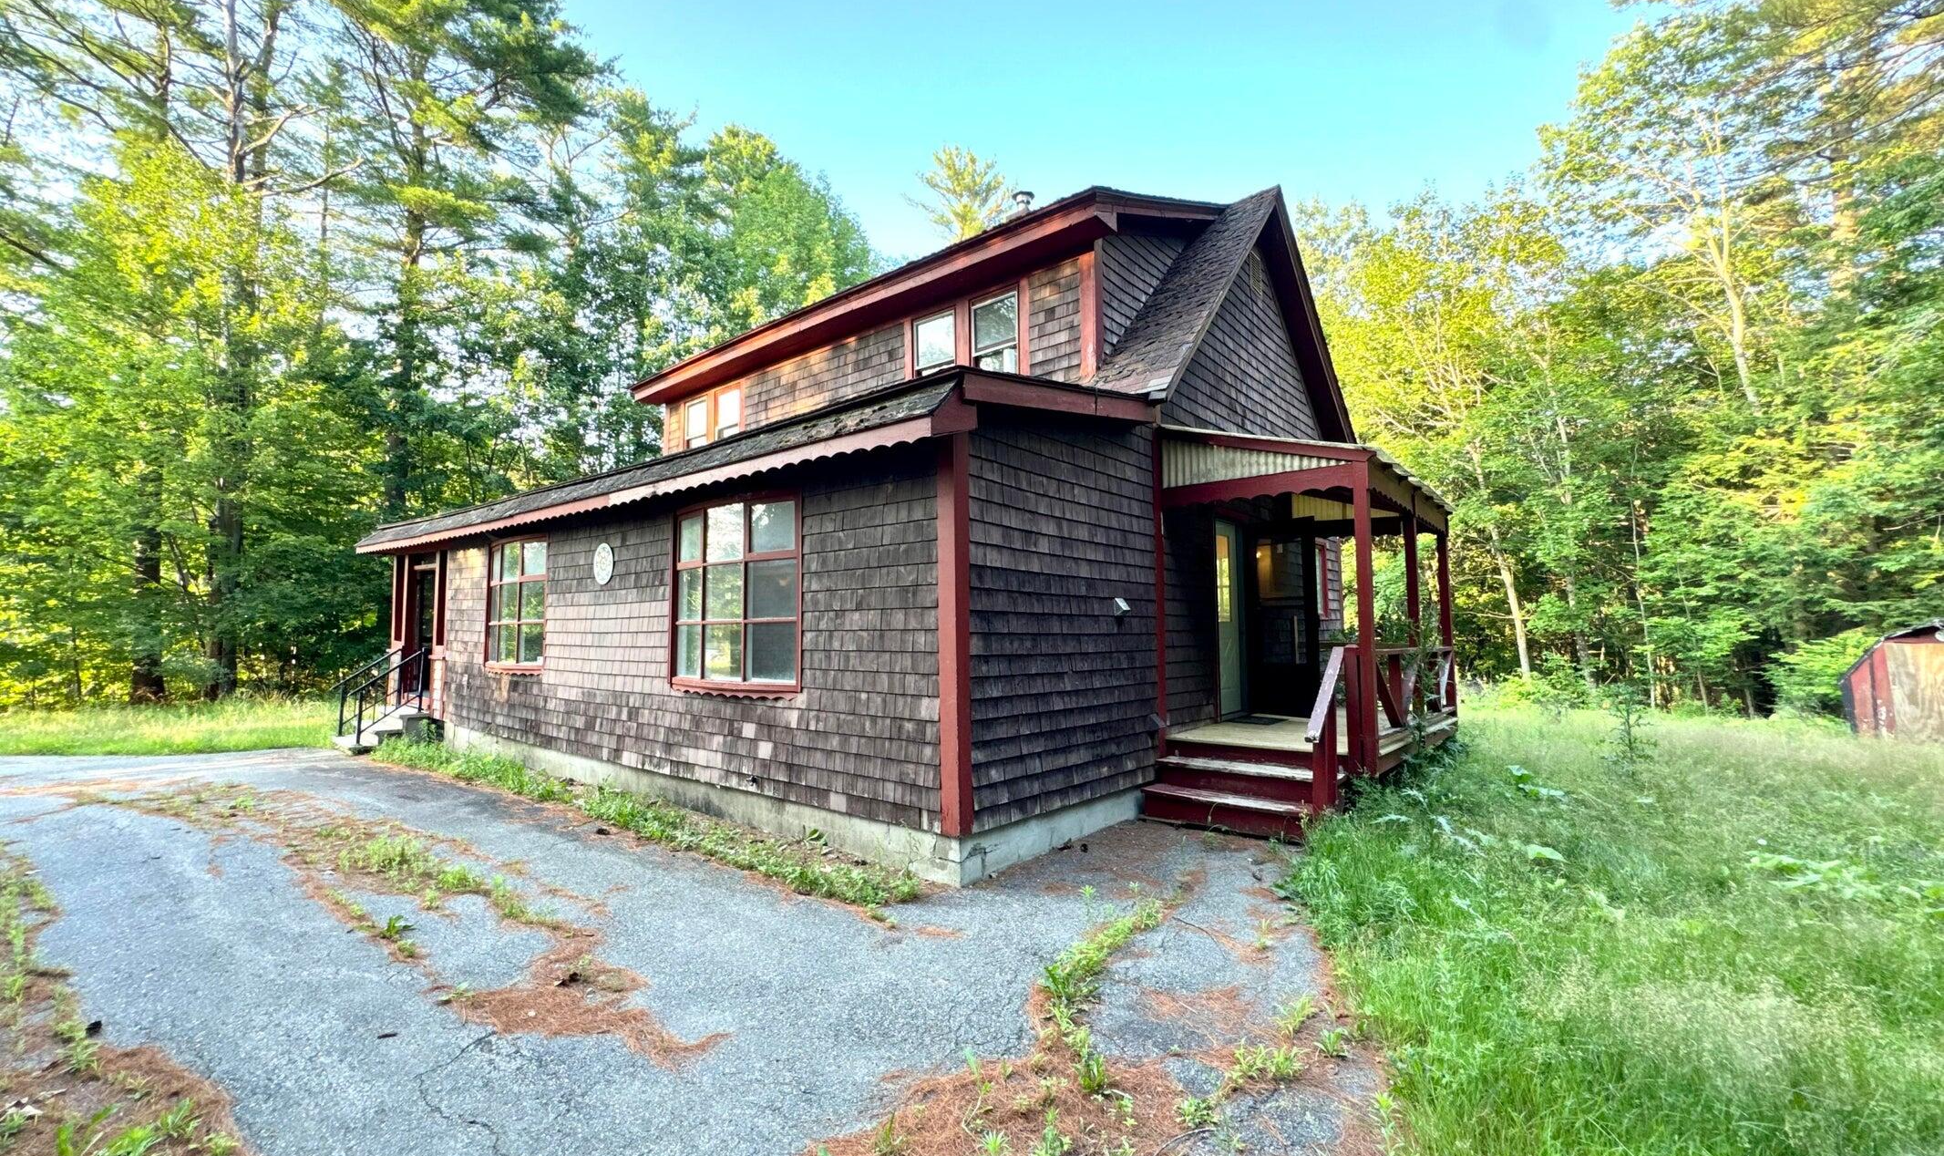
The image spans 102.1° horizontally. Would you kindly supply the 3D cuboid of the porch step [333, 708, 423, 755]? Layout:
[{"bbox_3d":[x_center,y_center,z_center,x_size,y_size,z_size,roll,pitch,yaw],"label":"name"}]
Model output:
[{"bbox_3d":[-8.384,2.150,11.079,1.416,0.474,0.891,-3,-5,40],"label":"porch step"}]

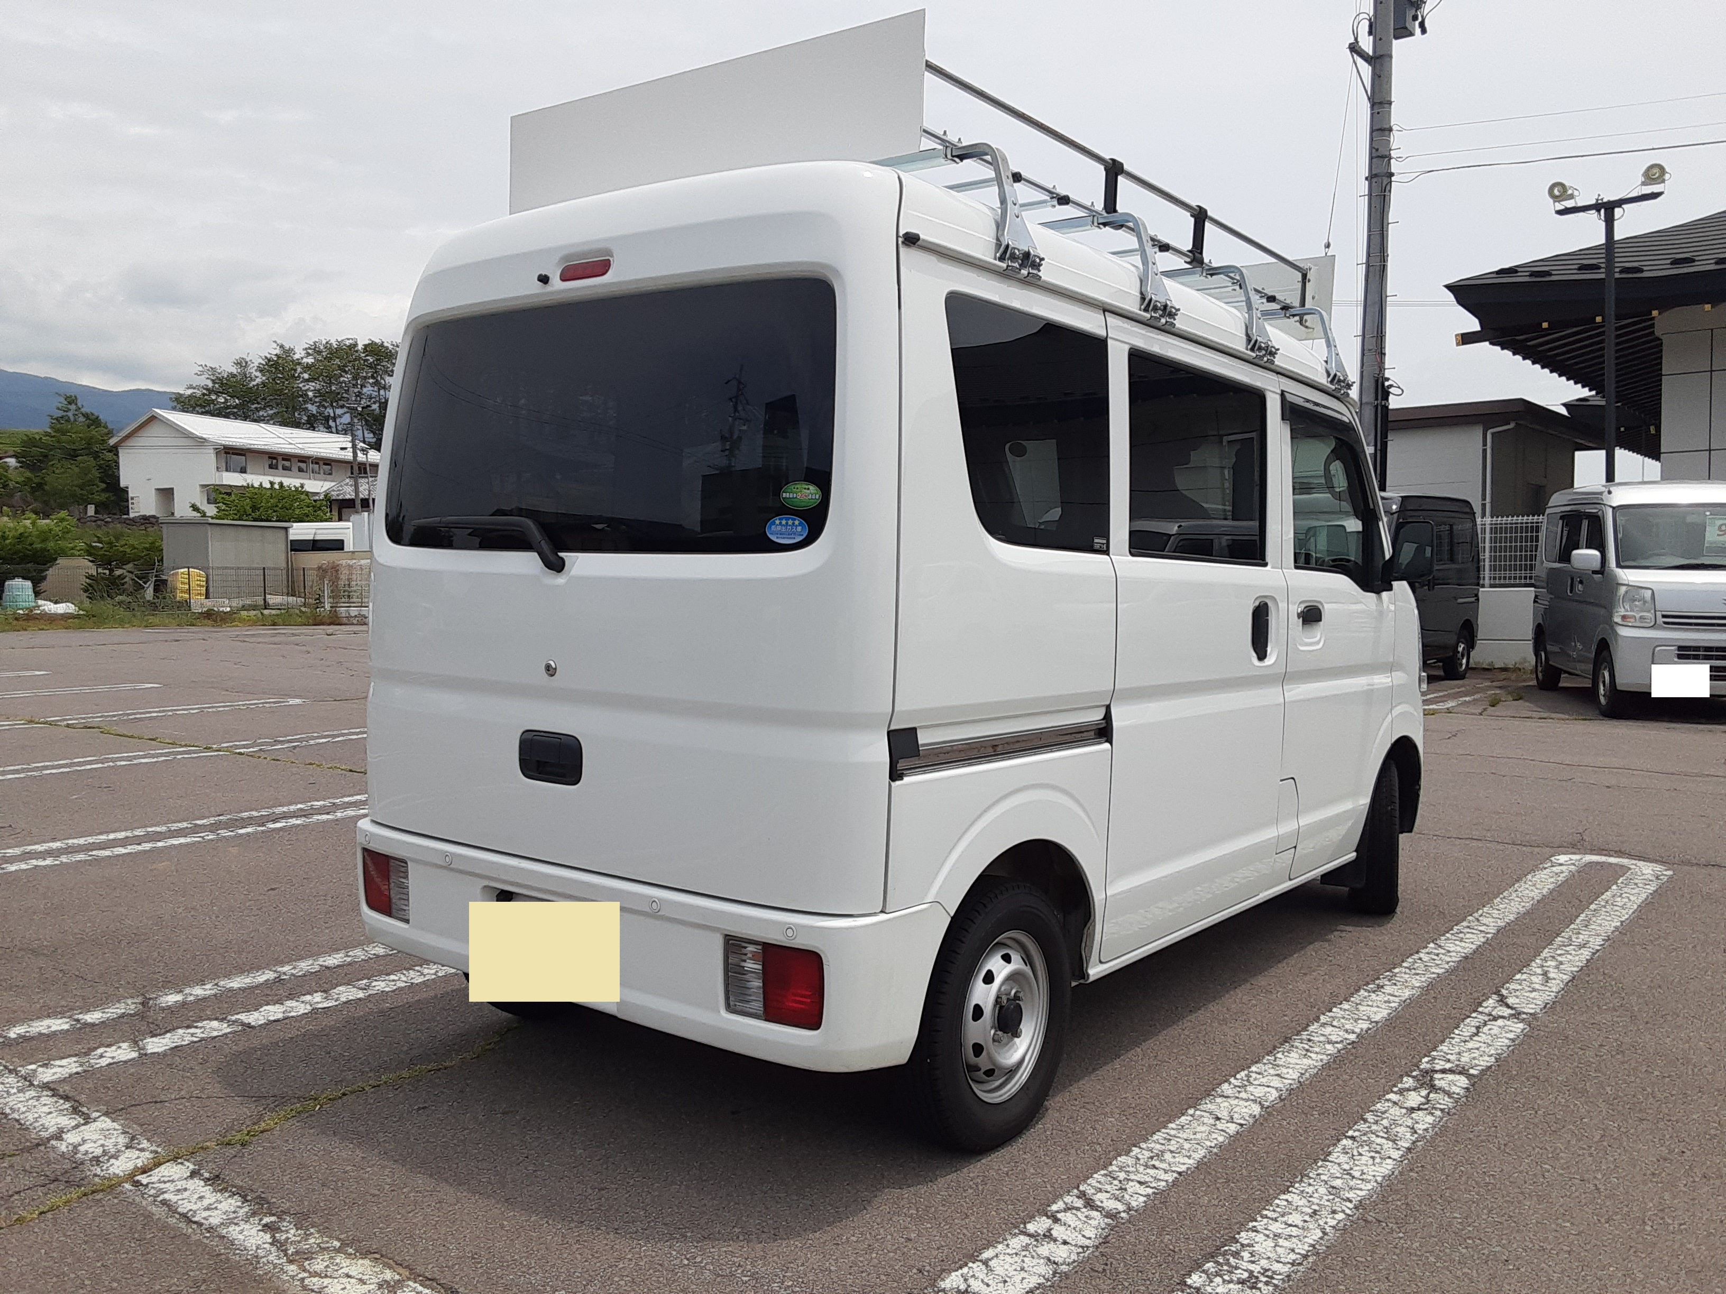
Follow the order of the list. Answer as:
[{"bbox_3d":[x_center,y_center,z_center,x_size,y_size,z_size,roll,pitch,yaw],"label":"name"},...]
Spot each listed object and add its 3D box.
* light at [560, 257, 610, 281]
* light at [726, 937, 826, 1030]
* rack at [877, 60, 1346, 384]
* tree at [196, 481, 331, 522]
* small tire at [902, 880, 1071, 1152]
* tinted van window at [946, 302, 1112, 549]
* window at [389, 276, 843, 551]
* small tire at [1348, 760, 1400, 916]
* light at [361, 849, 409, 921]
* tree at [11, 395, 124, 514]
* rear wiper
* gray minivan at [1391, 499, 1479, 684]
[{"bbox_3d":[-0.525,-0.722,2.576,0.145,0.032,0.030,3,-2,37],"label":"light"},{"bbox_3d":[-0.137,0.564,2.266,0.195,0.135,0.060,3,3,30],"label":"light"},{"bbox_3d":[0.336,-0.978,3.690,1.420,0.440,2.150,3,4,37],"label":"rack"},{"bbox_3d":[-19.600,-3.750,44.000,4.400,3.000,4.000,1,2,0],"label":"tree"},{"bbox_3d":[0.224,0.698,2.606,0.150,0.537,0.537,3,4,37],"label":"small tire"},{"bbox_3d":[0.331,-0.421,2.609,0.060,0.470,0.620,-2,0,37],"label":"tinted van window"},{"bbox_3d":[-0.534,-0.424,2.587,1.220,0.490,0.090,3,-2,37],"label":"window"},{"bbox_3d":[1.702,0.626,4.533,0.150,0.537,0.537,2,3,20],"label":"small tire"},{"bbox_3d":[-1.022,0.512,2.937,0.195,0.135,0.060,4,4,44],"label":"light"},{"bbox_3d":[-42.548,-10.300,72.000,6.000,6.600,6.000,1,2,0],"label":"tree"},{"bbox_3d":[-0.758,-0.211,2.722,0.460,0.115,0.060,3,4,37],"label":"rear wiper"},{"bbox_3d":[4.860,-0.615,13.270,1.475,1.895,3.395,3,3,39],"label":"gray minivan"}]

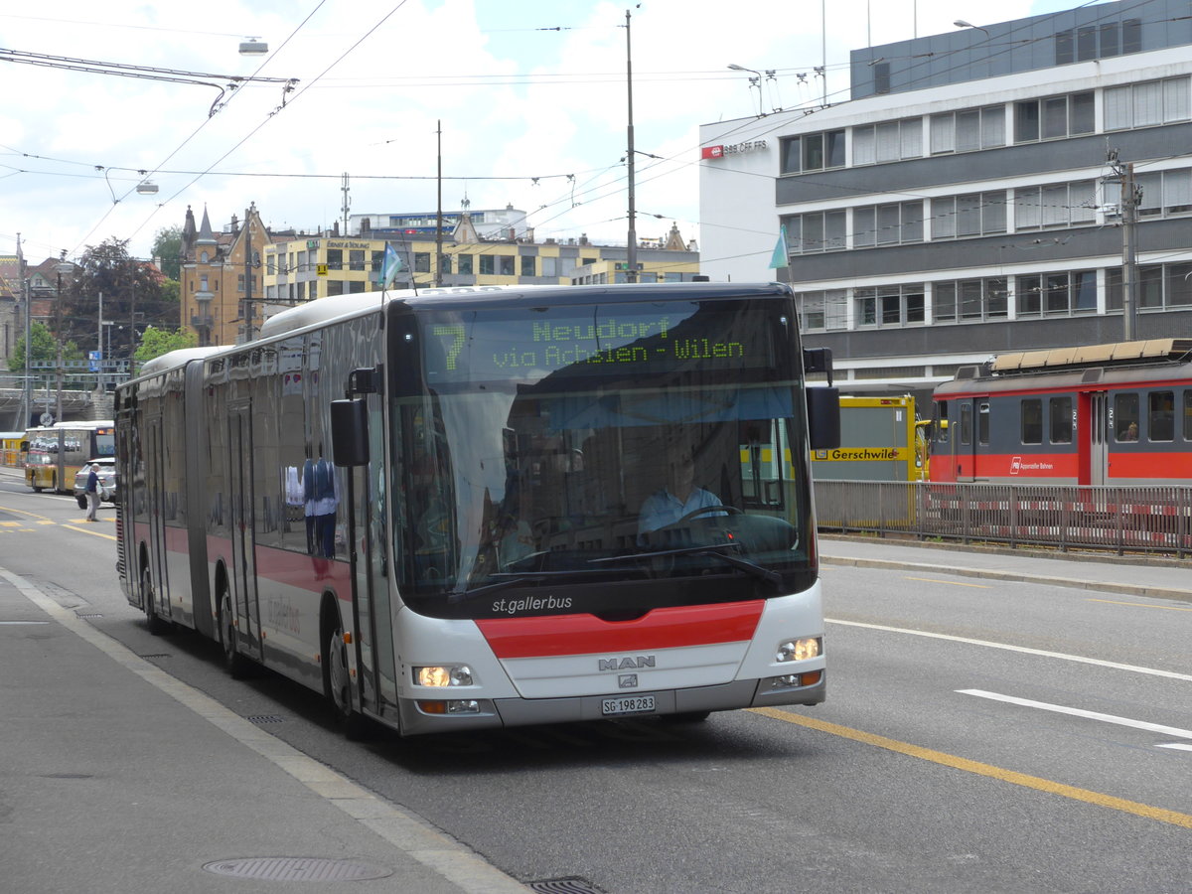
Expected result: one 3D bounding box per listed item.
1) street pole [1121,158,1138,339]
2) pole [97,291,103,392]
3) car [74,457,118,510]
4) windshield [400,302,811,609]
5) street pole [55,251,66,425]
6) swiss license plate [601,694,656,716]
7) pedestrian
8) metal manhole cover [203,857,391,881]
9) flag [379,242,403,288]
[{"bbox_3d":[12.099,-2.468,70.000,0.270,7.920,0.270,0,0,-14],"label":"street pole"},{"bbox_3d":[-35.507,-7.578,222.000,0.200,7.260,0.200,0,0,-14],"label":"pole"},{"bbox_3d":[-16.370,1.208,103.180,1.850,1.690,4.400,0,0,-8],"label":"car"},{"bbox_3d":[0.036,0.065,17.665,2.420,1.810,0.420,-3,1,-13],"label":"windshield"},{"bbox_3d":[-25.593,-3.582,148.000,0.240,11.010,0.240,0,0,-14],"label":"street pole"},{"bbox_3d":[0.186,1.451,17.420,0.305,0.083,0.015,-3,1,-13],"label":"swiss license plate"},{"bbox_3d":[-14.550,1.314,89.500,0.420,1.680,0.500,0,0,-12],"label":"pedestrian"},{"bbox_3d":[-1.146,1.623,11.900,0.735,0.035,0.735,0,0,0],"label":"metal manhole cover"},{"bbox_3d":[-1.168,-1.032,17.650,0.160,0.270,0.130,-3,1,0],"label":"flag"}]

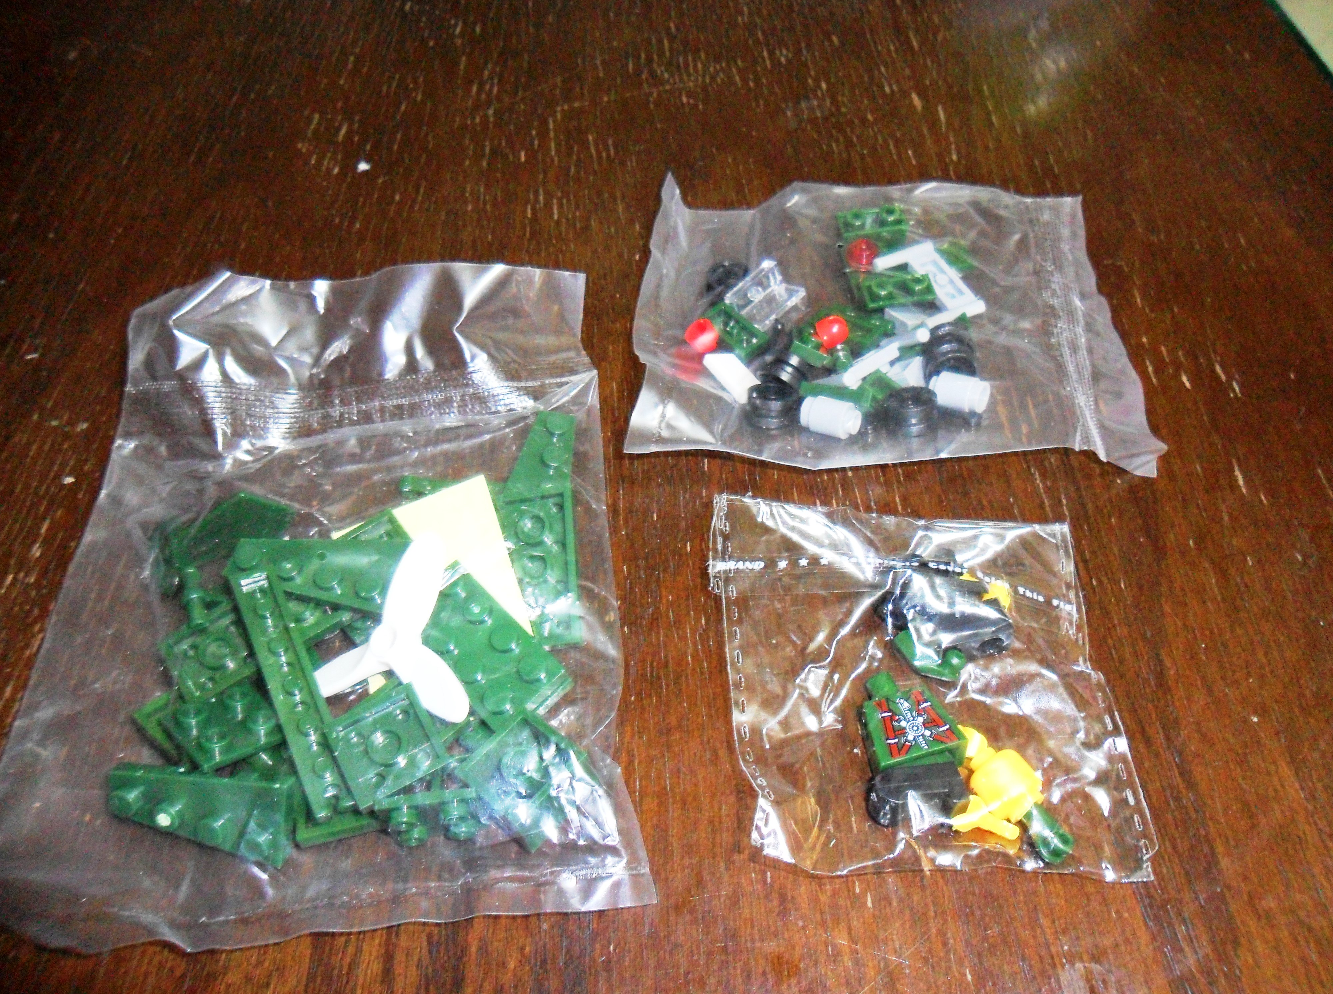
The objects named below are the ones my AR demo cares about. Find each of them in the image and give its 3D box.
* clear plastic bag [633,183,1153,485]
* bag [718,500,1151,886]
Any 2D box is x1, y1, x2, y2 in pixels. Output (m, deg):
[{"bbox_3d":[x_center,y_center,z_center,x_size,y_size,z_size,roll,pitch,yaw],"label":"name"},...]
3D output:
[{"bbox_3d":[0.050,-0.046,0.236,0.113,0.020,0.087,2,54,2],"label":"clear plastic bag"},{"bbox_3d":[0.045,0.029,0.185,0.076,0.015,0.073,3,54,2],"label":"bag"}]

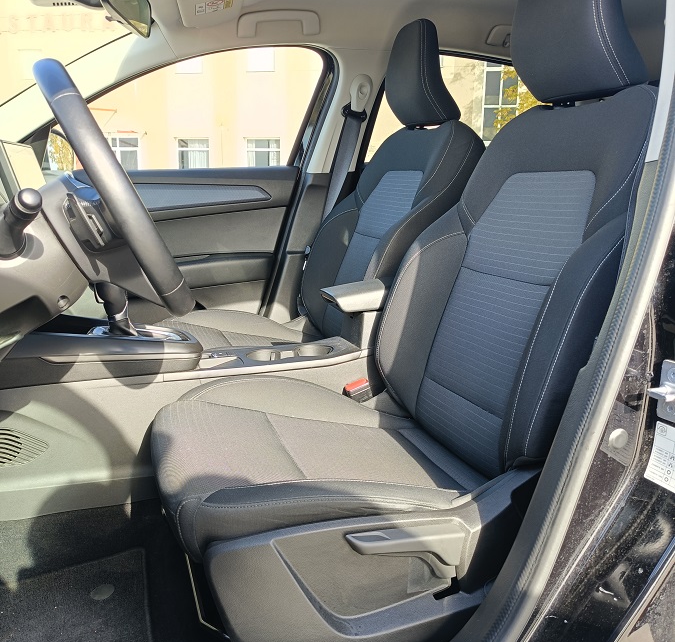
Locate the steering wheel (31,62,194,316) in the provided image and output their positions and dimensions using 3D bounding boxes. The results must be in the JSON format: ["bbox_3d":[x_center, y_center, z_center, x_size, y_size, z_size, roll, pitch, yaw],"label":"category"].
[{"bbox_3d":[-0.307,-0.153,0.857,0.085,0.362,0.364,-30,20,-11],"label":"steering wheel"}]

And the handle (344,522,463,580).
[{"bbox_3d":[0.084,0.286,0.811,0.160,0.060,0.038,2,11,-20],"label":"handle"}]

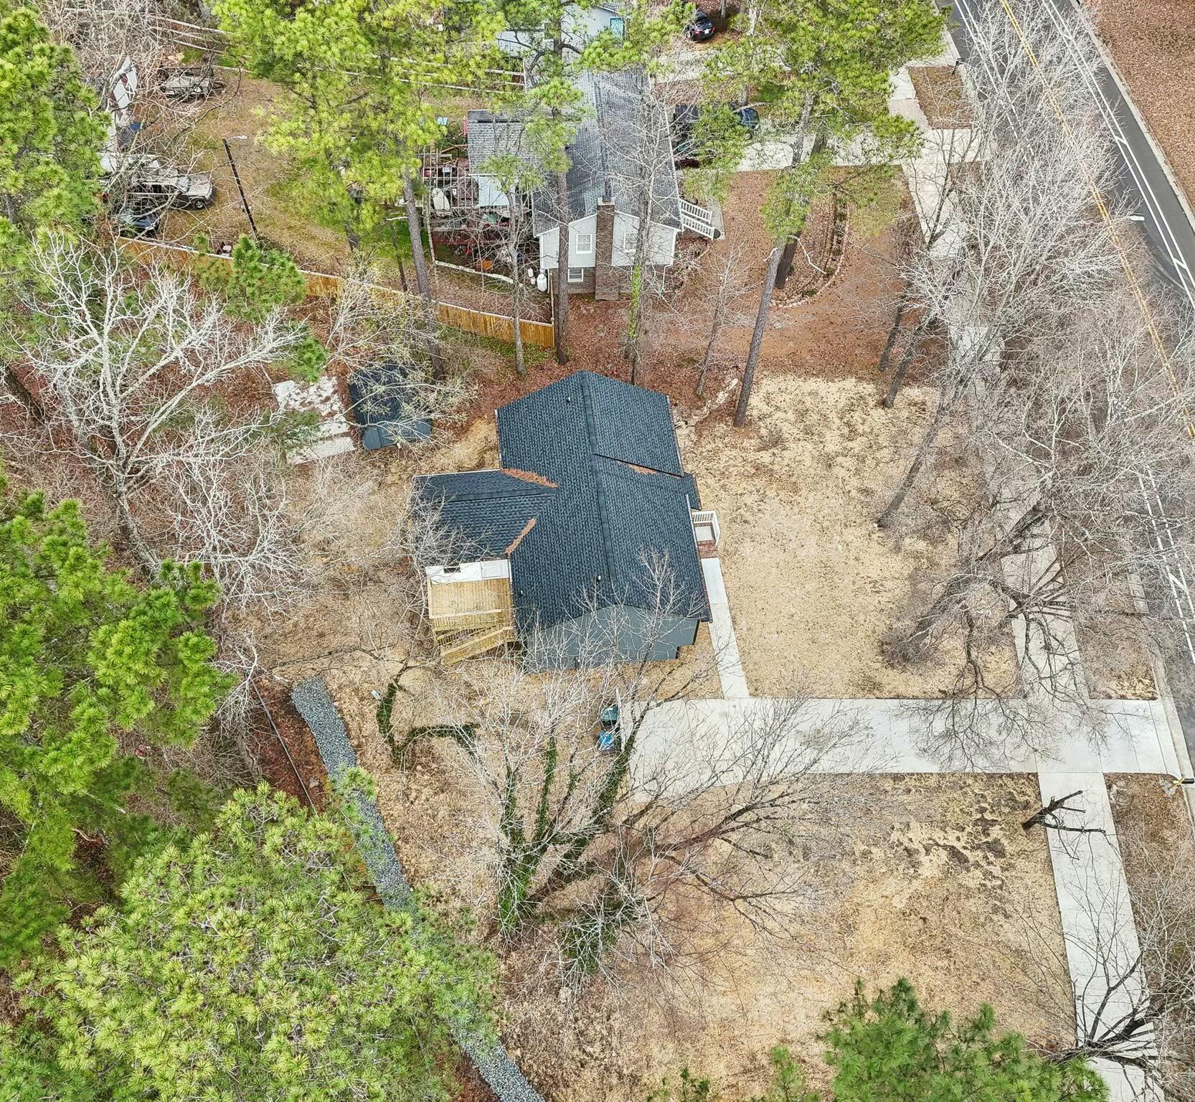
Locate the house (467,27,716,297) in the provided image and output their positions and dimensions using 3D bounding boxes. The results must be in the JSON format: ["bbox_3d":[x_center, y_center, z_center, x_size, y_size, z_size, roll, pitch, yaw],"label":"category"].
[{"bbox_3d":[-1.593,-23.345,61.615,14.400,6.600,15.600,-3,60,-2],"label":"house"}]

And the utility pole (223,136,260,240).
[{"bbox_3d":[-21.065,-21.301,60.394,0.400,7.400,0.400,1,60,0],"label":"utility pole"}]

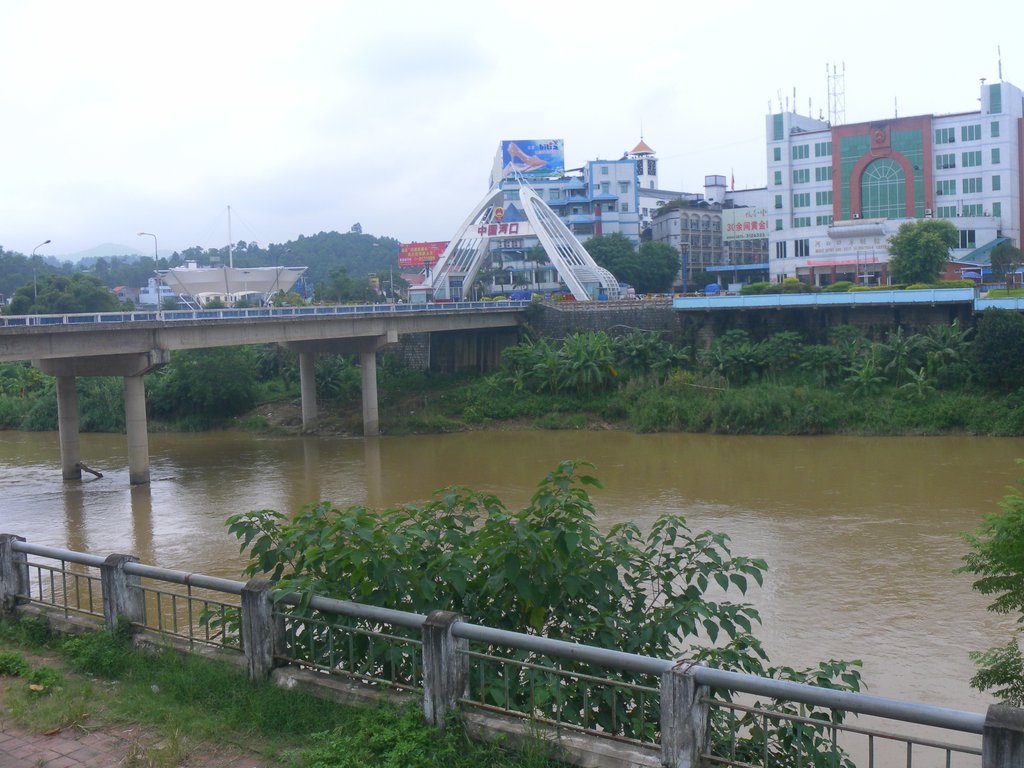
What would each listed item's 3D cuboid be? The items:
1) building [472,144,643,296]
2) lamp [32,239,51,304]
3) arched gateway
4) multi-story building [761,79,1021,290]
[{"bbox_3d":[7.787,-28.693,188.346,27.000,27.500,18.000,-2,5,-7],"label":"building"},{"bbox_3d":[-38.893,-8.448,85.635,2.000,6.850,0.350,1,5,29],"label":"lamp"},{"bbox_3d":[0.803,-19.339,143.375,25.500,17.000,10.000,1,5,29],"label":"arched gateway"},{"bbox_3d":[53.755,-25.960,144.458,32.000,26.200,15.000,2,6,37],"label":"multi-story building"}]

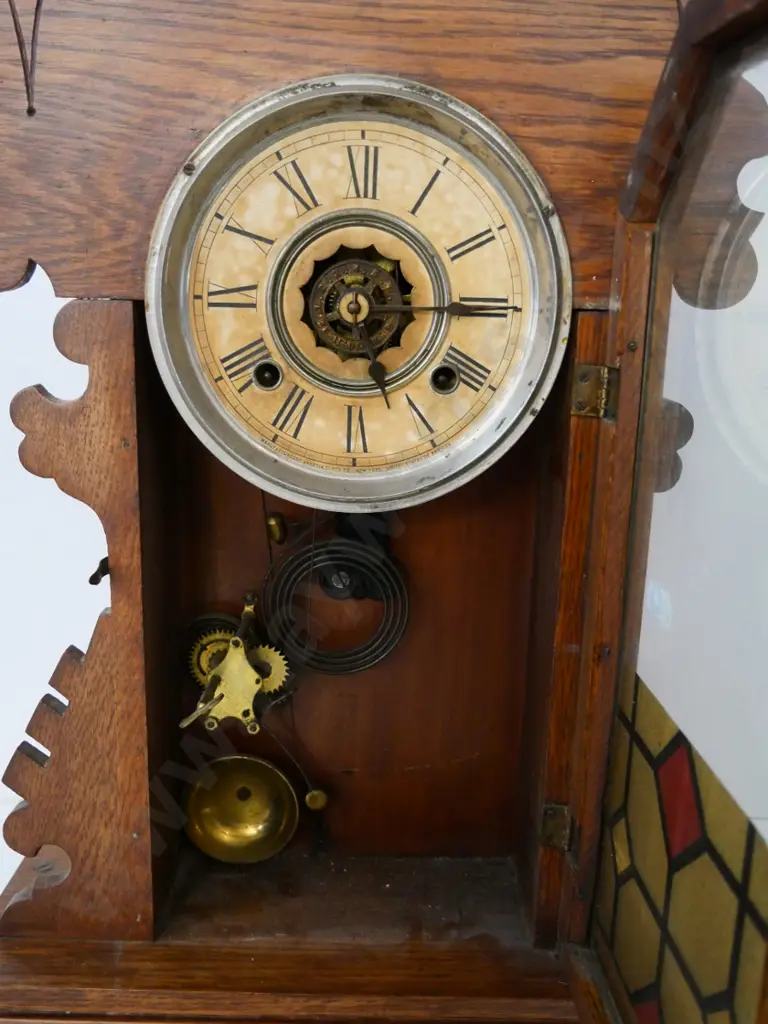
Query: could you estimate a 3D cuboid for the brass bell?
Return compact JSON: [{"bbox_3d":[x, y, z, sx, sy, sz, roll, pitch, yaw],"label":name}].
[{"bbox_3d":[-0.065,0.135,0.468,0.052,0.052,0.018,1,7,-1],"label":"brass bell"}]

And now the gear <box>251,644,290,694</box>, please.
[{"bbox_3d":[-0.052,0.069,0.437,0.023,0.023,0.003,1,14,-1],"label":"gear"}]

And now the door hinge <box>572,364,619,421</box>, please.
[{"bbox_3d":[0.081,-0.046,0.386,0.016,0.020,0.008,1,13,0],"label":"door hinge"}]

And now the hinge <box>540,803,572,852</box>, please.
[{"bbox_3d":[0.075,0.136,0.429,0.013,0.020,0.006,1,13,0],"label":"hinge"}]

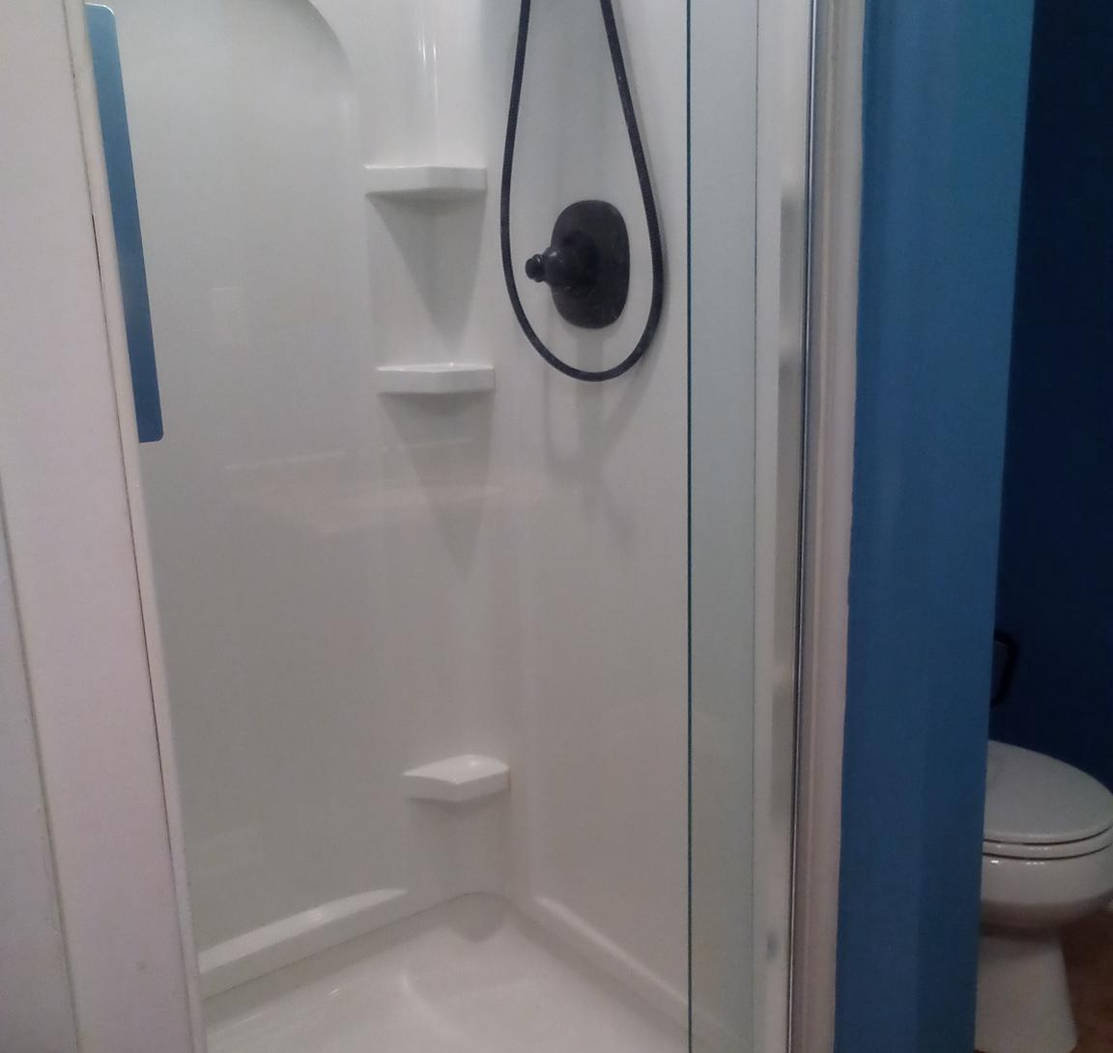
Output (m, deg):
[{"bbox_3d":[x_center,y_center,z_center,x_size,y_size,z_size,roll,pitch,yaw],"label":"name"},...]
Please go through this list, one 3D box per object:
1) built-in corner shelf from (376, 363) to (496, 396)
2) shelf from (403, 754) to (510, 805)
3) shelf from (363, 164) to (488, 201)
[{"bbox_3d":[-0.200,-0.247,1.797,0.195,0.042,0.121,-1,12,3],"label":"built-in corner shelf"},{"bbox_3d":[-0.182,0.463,1.959,0.189,0.043,0.121,-1,12,3],"label":"shelf"},{"bbox_3d":[-0.207,-0.558,1.728,0.194,0.043,0.121,-1,12,3],"label":"shelf"}]

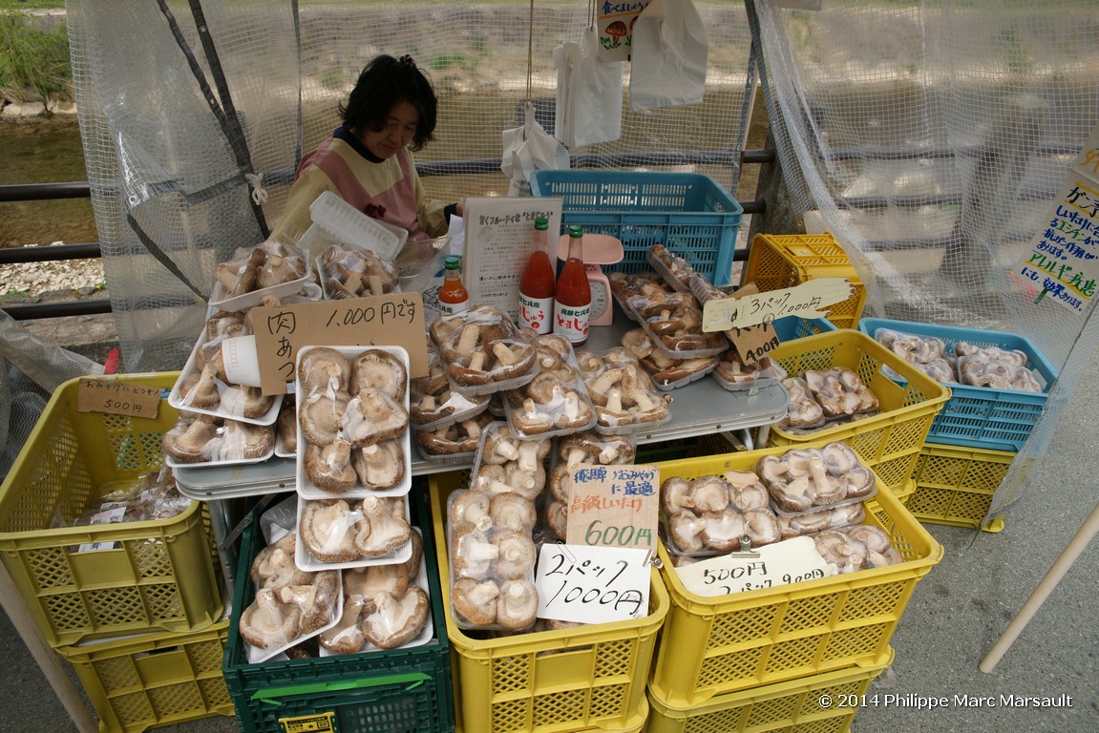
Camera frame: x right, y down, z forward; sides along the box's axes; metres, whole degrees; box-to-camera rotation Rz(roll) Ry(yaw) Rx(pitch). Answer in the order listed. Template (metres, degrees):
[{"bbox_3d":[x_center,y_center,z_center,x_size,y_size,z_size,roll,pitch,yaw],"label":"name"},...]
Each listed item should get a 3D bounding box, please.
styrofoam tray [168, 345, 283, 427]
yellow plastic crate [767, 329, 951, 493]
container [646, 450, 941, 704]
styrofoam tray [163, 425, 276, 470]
[{"bbox_3d":[-0.585,-0.004,1.390,0.187,0.068,0.245,12,46,-10],"label":"styrofoam tray"},{"bbox_3d":[0.644,0.158,1.827,0.520,0.303,0.363,-12,35,-21],"label":"yellow plastic crate"},{"bbox_3d":[0.429,0.409,1.489,0.520,0.303,0.363,-6,33,-12],"label":"container"},{"bbox_3d":[-0.606,0.095,1.400,0.187,0.070,0.240,-4,33,-10],"label":"styrofoam tray"}]

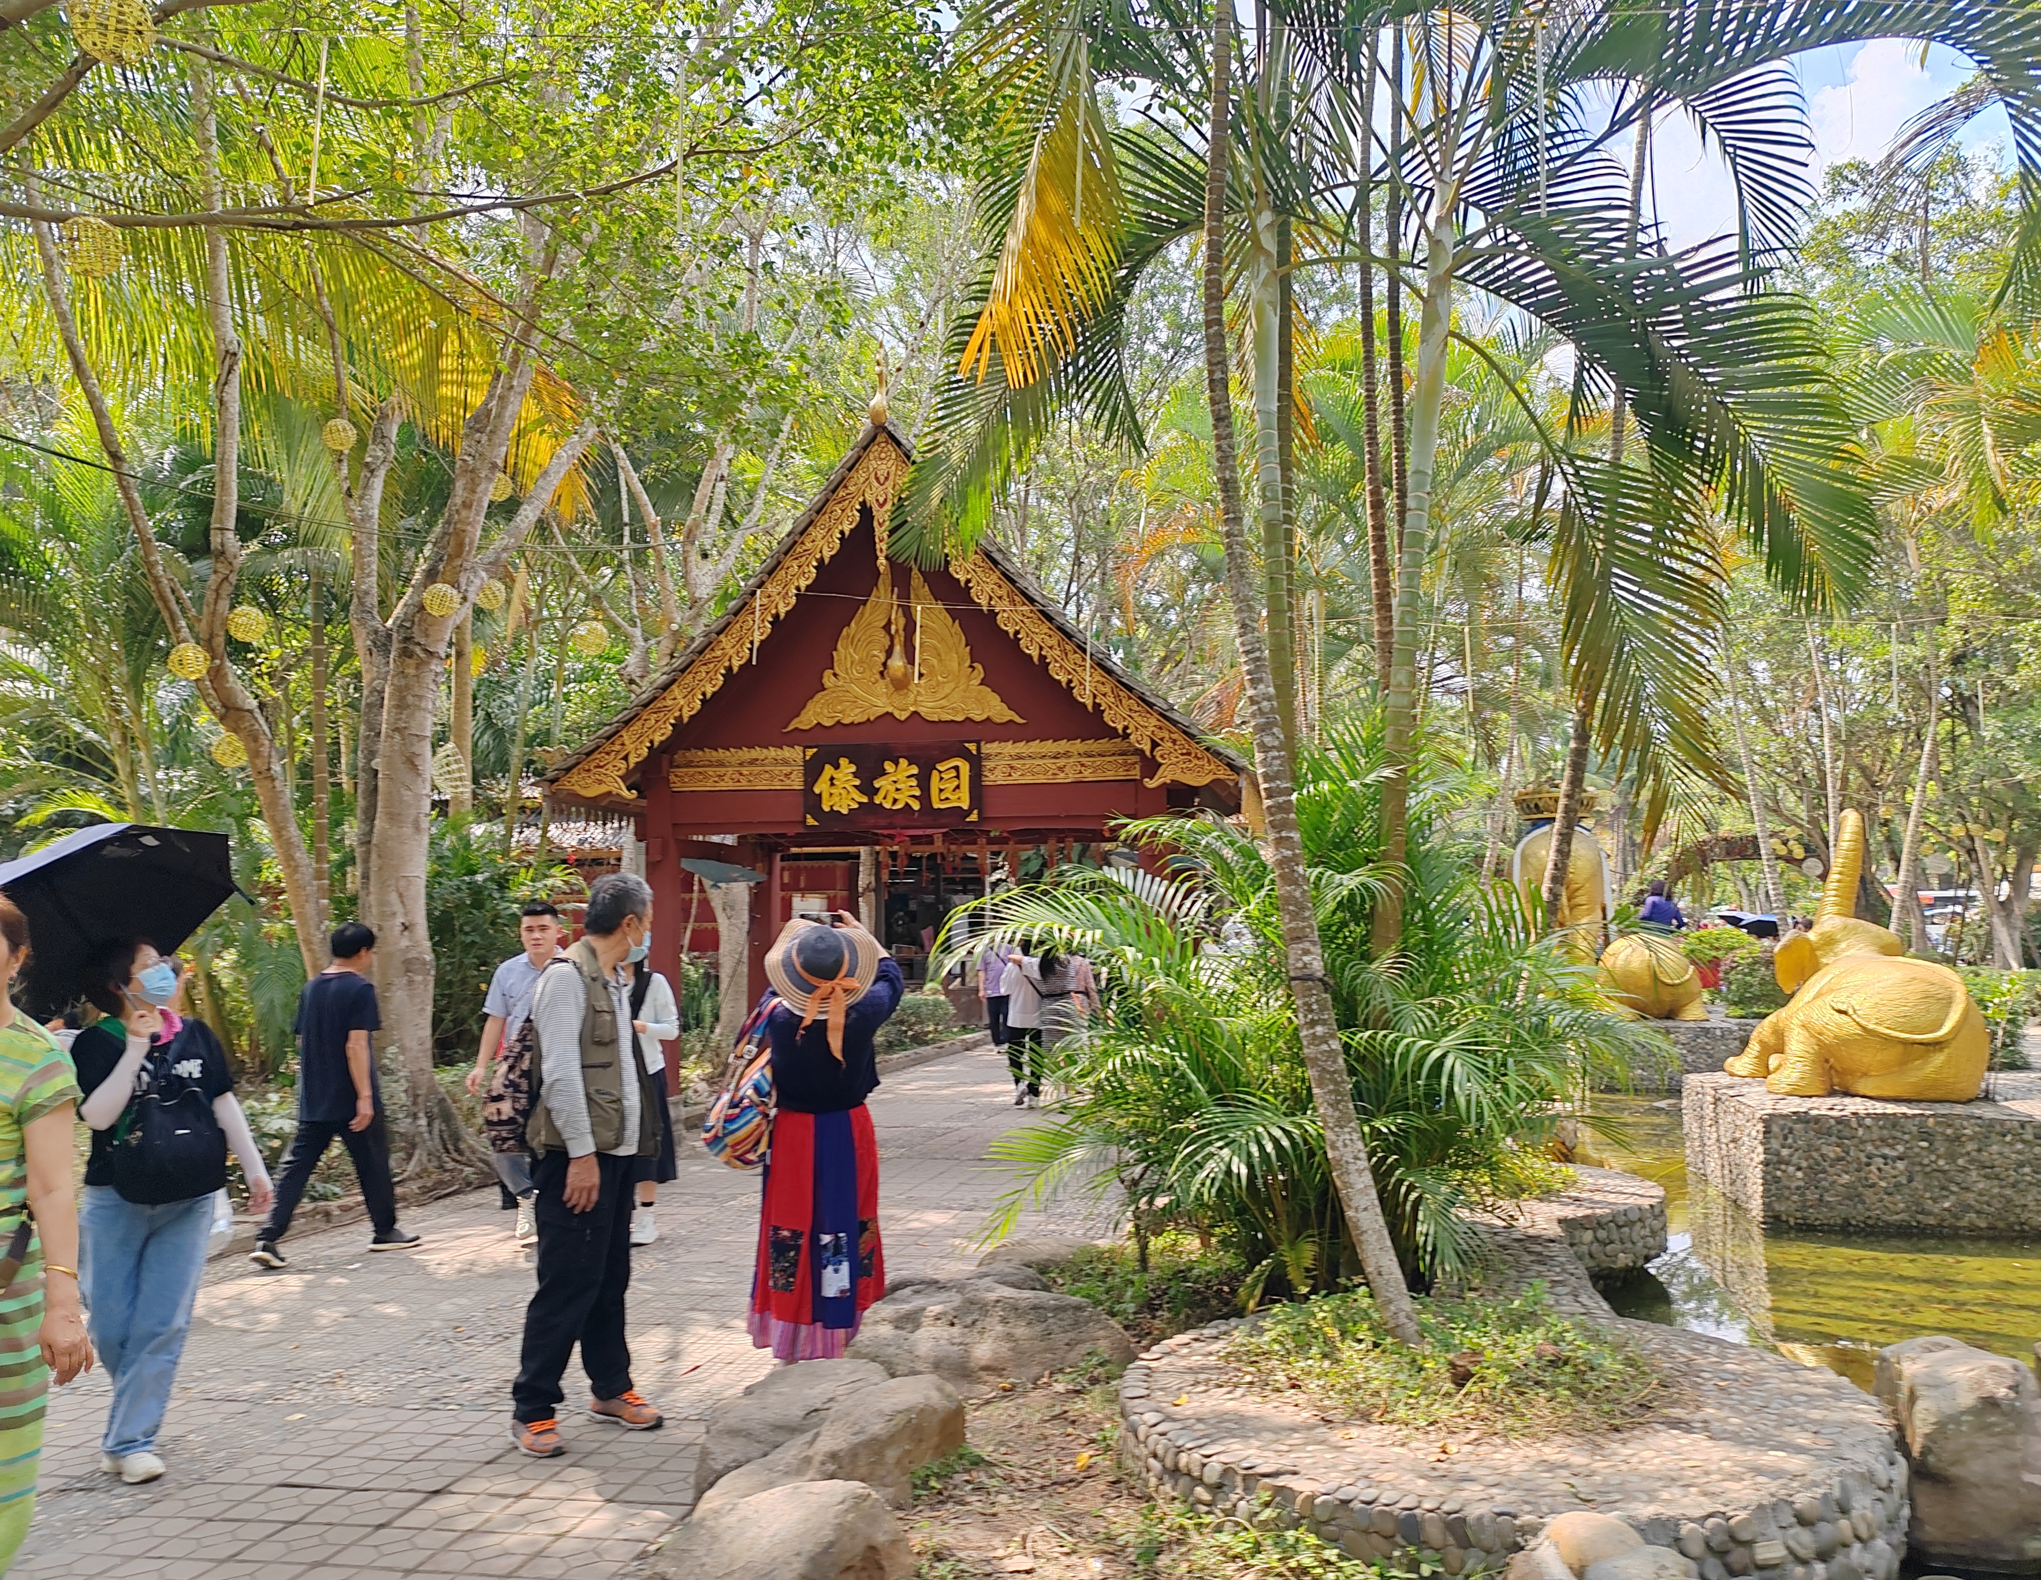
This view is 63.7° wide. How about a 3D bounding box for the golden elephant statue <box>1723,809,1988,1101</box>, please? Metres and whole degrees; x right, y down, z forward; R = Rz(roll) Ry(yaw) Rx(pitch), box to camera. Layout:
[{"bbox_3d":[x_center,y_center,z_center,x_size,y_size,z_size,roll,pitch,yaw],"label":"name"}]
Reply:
[{"bbox_3d":[5.554,1.059,10.964,1.120,1.830,1.600,3,-6,-32],"label":"golden elephant statue"}]

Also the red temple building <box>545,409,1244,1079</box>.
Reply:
[{"bbox_3d":[-0.768,0.036,13.948,5.000,5.500,4.200,-1,-5,6],"label":"red temple building"}]

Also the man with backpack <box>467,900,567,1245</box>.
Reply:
[{"bbox_3d":[-2.520,1.463,8.566,0.600,1.730,0.450,0,-5,-5],"label":"man with backpack"}]

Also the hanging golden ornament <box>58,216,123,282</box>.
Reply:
[{"bbox_3d":[-3.678,-2.139,6.500,0.235,0.235,0.235,-1,-5,0],"label":"hanging golden ornament"}]

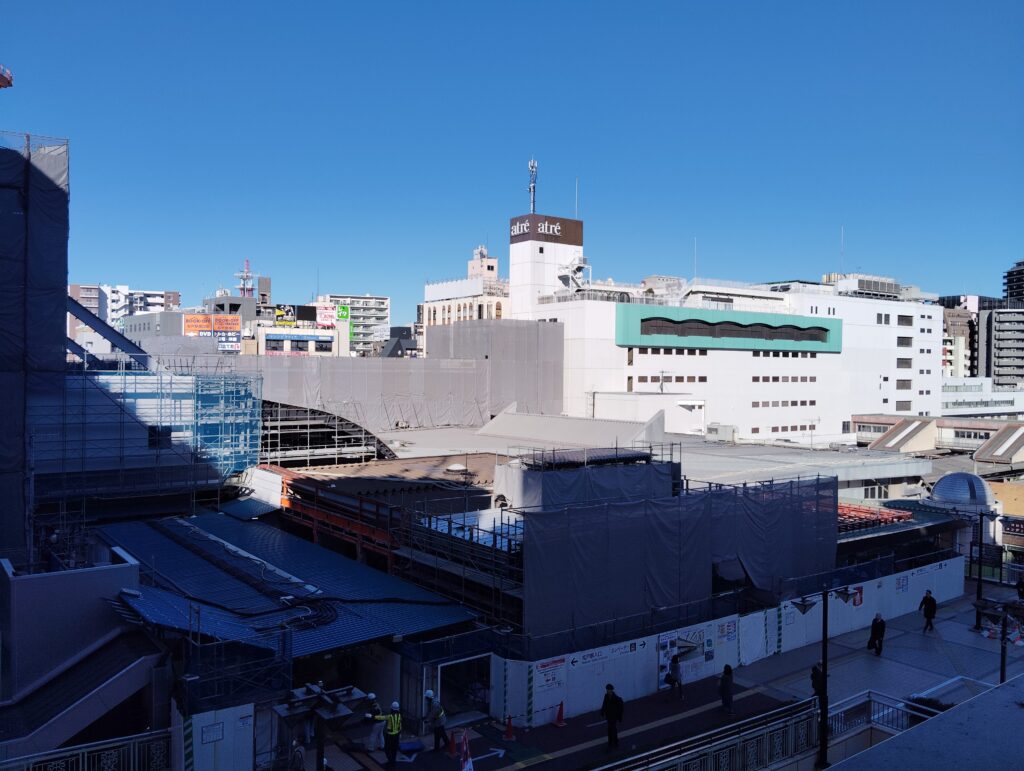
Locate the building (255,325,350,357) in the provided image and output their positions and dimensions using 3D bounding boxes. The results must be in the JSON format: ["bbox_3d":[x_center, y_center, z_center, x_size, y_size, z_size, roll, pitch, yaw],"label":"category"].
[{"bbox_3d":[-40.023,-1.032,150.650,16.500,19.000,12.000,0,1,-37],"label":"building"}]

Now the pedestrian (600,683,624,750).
[{"bbox_3d":[2.932,9.698,24.134,0.600,1.800,0.380,1,1,20],"label":"pedestrian"}]

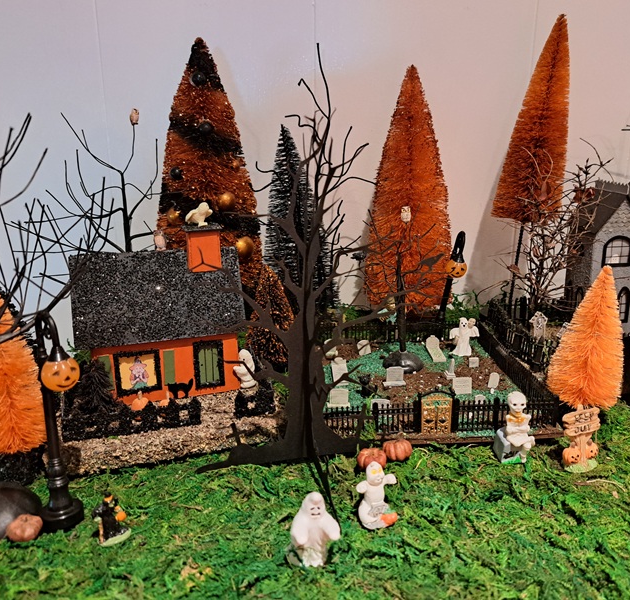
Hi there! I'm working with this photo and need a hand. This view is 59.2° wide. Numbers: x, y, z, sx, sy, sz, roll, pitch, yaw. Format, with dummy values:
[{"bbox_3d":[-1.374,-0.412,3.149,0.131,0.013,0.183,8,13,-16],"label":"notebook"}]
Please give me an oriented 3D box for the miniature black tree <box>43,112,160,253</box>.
[{"bbox_3d":[-0.249,-0.072,0.682,0.143,0.297,0.122,0,16,0],"label":"miniature black tree"}]

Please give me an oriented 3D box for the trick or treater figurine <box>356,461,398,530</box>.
[{"bbox_3d":[0.044,0.137,0.393,0.028,0.044,0.021,-9,18,-23],"label":"trick or treater figurine"}]

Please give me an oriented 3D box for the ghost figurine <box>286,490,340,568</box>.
[{"bbox_3d":[-0.001,0.146,0.369,0.034,0.047,0.029,-2,16,-6],"label":"ghost figurine"}]

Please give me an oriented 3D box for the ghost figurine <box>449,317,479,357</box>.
[{"bbox_3d":[0.181,0.045,0.676,0.035,0.044,0.017,1,17,4],"label":"ghost figurine"}]

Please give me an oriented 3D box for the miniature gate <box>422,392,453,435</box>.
[{"bbox_3d":[0.108,0.101,0.494,0.026,0.040,0.004,-3,16,-1],"label":"miniature gate"}]

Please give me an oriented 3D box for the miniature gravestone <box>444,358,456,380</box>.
[{"bbox_3d":[0.150,0.075,0.615,0.010,0.025,0.012,-1,16,-3],"label":"miniature gravestone"}]

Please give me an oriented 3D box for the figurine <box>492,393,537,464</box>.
[{"bbox_3d":[0.176,0.107,0.487,0.031,0.059,0.029,-3,16,-12],"label":"figurine"}]

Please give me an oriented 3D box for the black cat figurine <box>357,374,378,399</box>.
[{"bbox_3d":[0.054,0.087,0.566,0.017,0.023,0.018,5,16,19],"label":"black cat figurine"}]

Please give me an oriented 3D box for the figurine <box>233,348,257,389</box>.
[{"bbox_3d":[-0.067,0.068,0.537,0.021,0.038,0.019,-7,17,-24],"label":"figurine"}]

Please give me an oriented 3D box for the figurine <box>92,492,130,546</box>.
[{"bbox_3d":[-0.142,0.148,0.385,0.022,0.035,0.018,-8,18,-27],"label":"figurine"}]

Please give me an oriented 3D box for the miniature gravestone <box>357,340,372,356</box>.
[{"bbox_3d":[0.061,0.059,0.674,0.015,0.018,0.004,-12,16,-9],"label":"miniature gravestone"}]

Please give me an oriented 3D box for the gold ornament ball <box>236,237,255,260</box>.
[{"bbox_3d":[-0.081,-0.060,0.645,0.022,0.022,0.022,0,16,0],"label":"gold ornament ball"}]

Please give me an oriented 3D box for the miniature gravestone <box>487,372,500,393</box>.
[{"bbox_3d":[0.186,0.086,0.578,0.011,0.021,0.004,0,16,0],"label":"miniature gravestone"}]

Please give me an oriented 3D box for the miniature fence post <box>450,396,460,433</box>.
[{"bbox_3d":[0.126,0.104,0.497,0.007,0.033,0.006,-3,16,-1],"label":"miniature fence post"}]

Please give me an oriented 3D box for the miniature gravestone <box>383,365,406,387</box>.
[{"bbox_3d":[0.085,0.082,0.590,0.023,0.021,0.007,-3,17,-3],"label":"miniature gravestone"}]

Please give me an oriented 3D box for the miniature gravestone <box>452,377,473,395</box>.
[{"bbox_3d":[0.153,0.088,0.576,0.020,0.020,0.006,-1,16,-4],"label":"miniature gravestone"}]

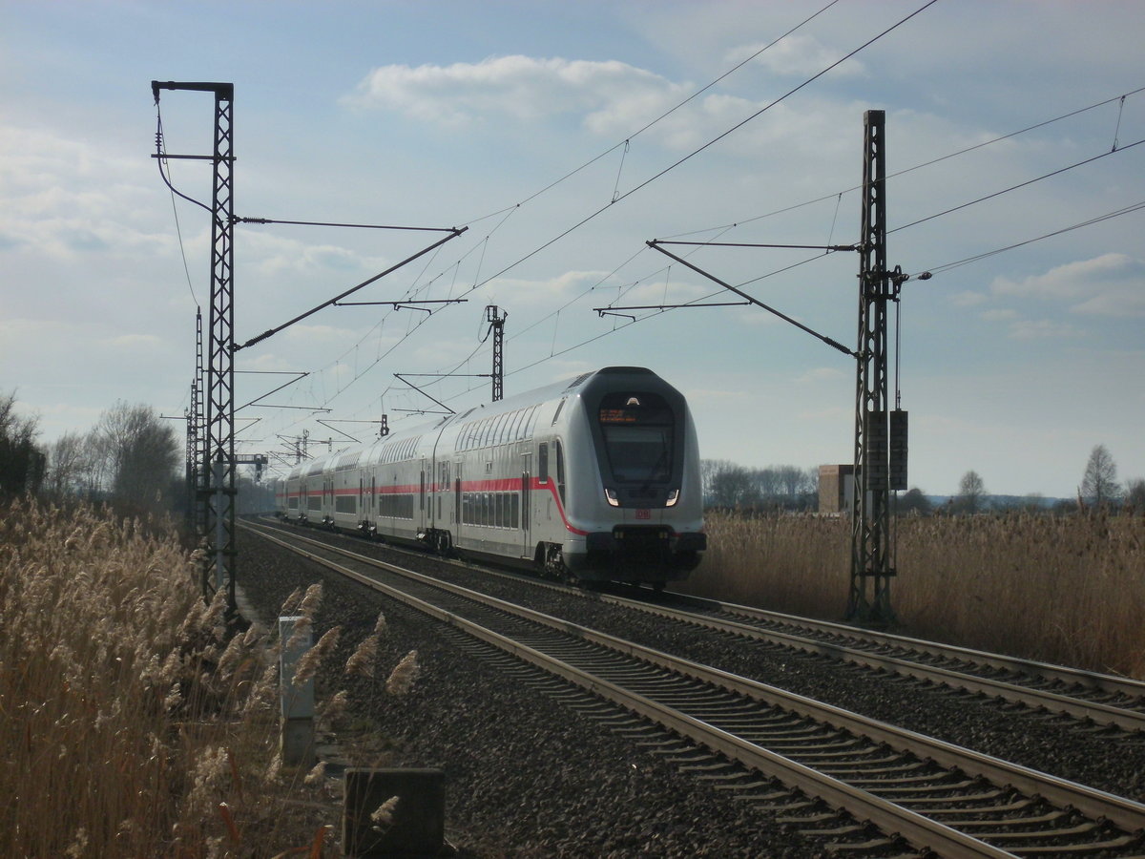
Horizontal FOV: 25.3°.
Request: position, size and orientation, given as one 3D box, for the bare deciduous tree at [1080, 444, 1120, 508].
[{"bbox_3d":[82.940,7.720,400.000,6.300,11.300,6.200,0,-1,0],"label":"bare deciduous tree"}]

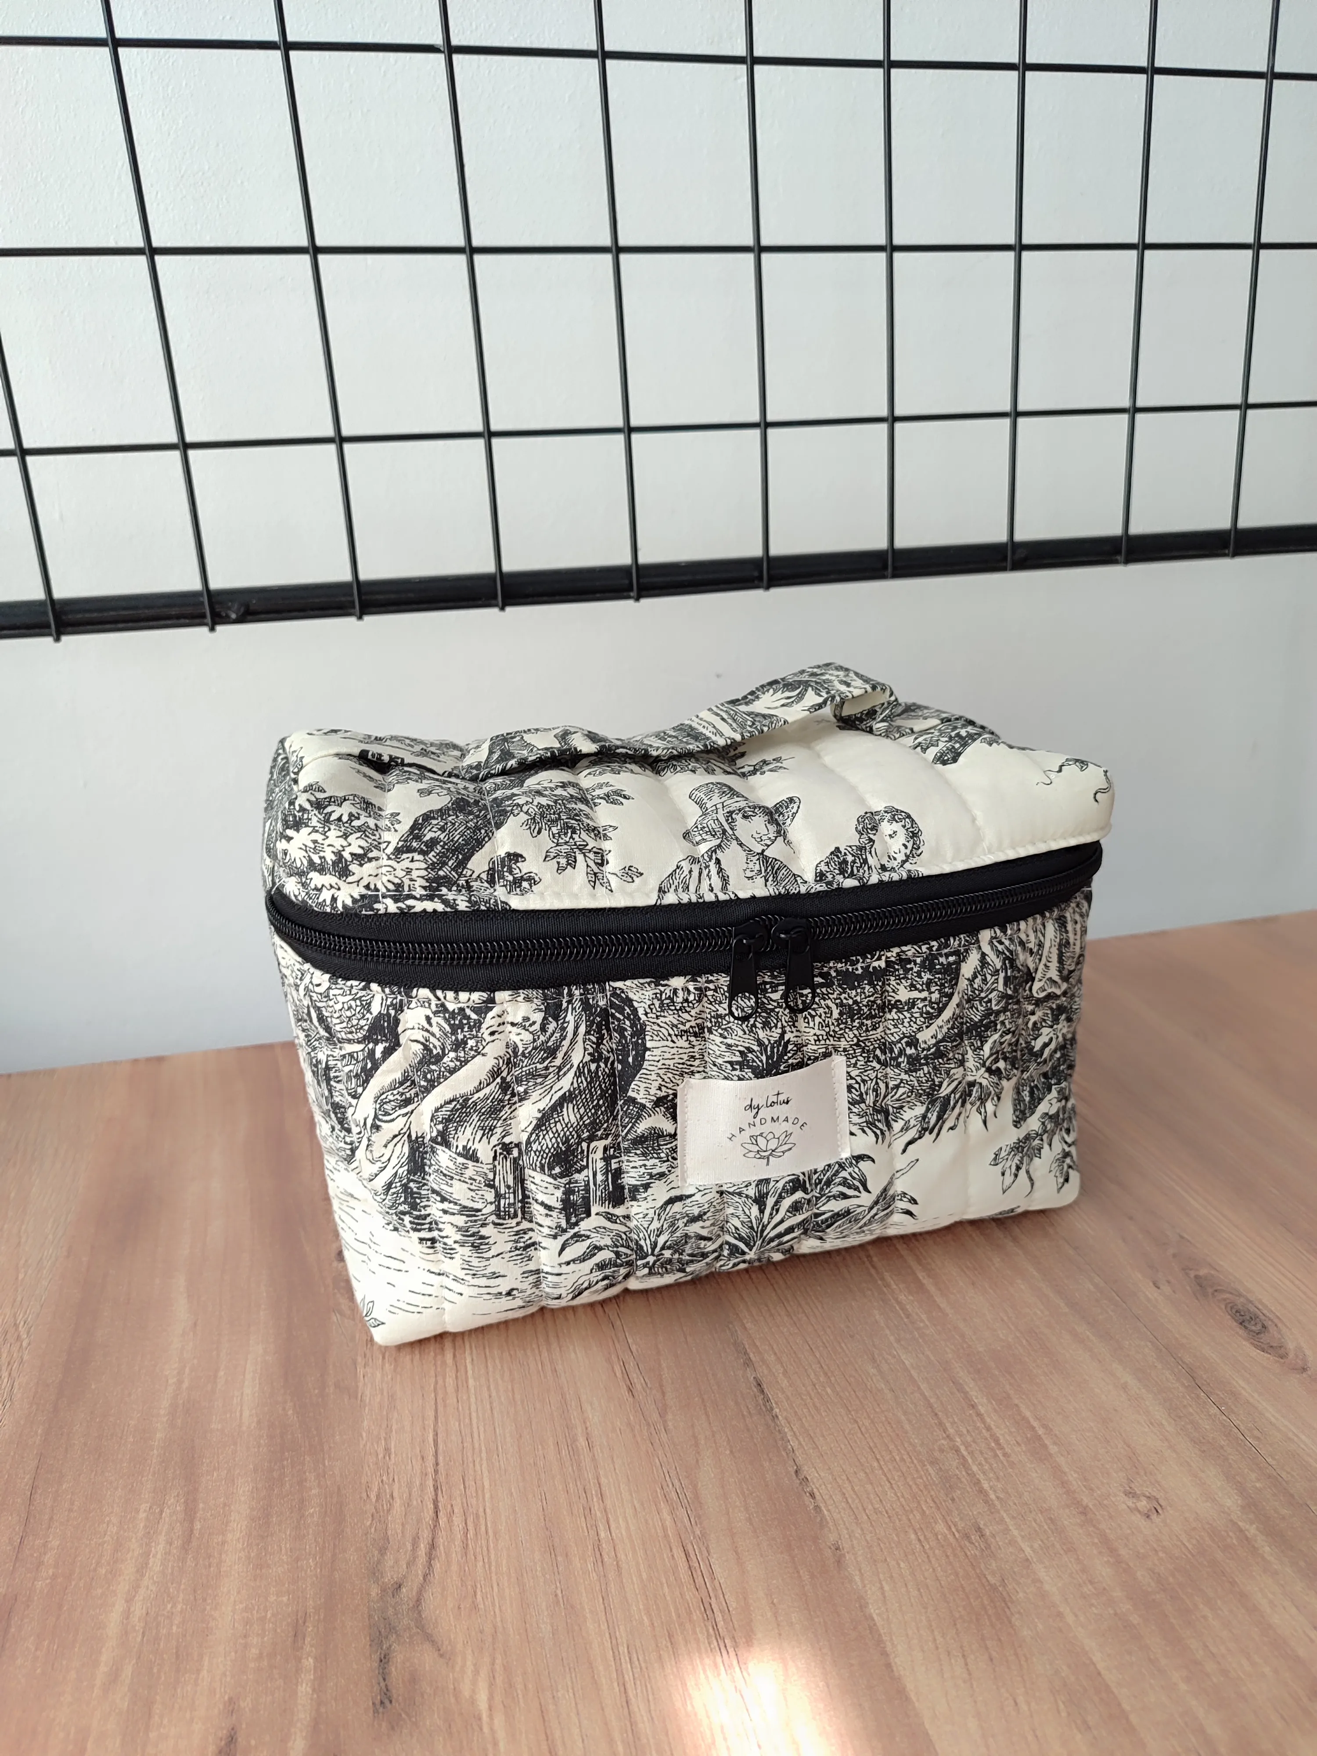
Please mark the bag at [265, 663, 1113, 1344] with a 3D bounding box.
[{"bbox_3d":[0.006,0.022,0.399,0.229,0.155,0.134,-7,17,-11],"label":"bag"}]

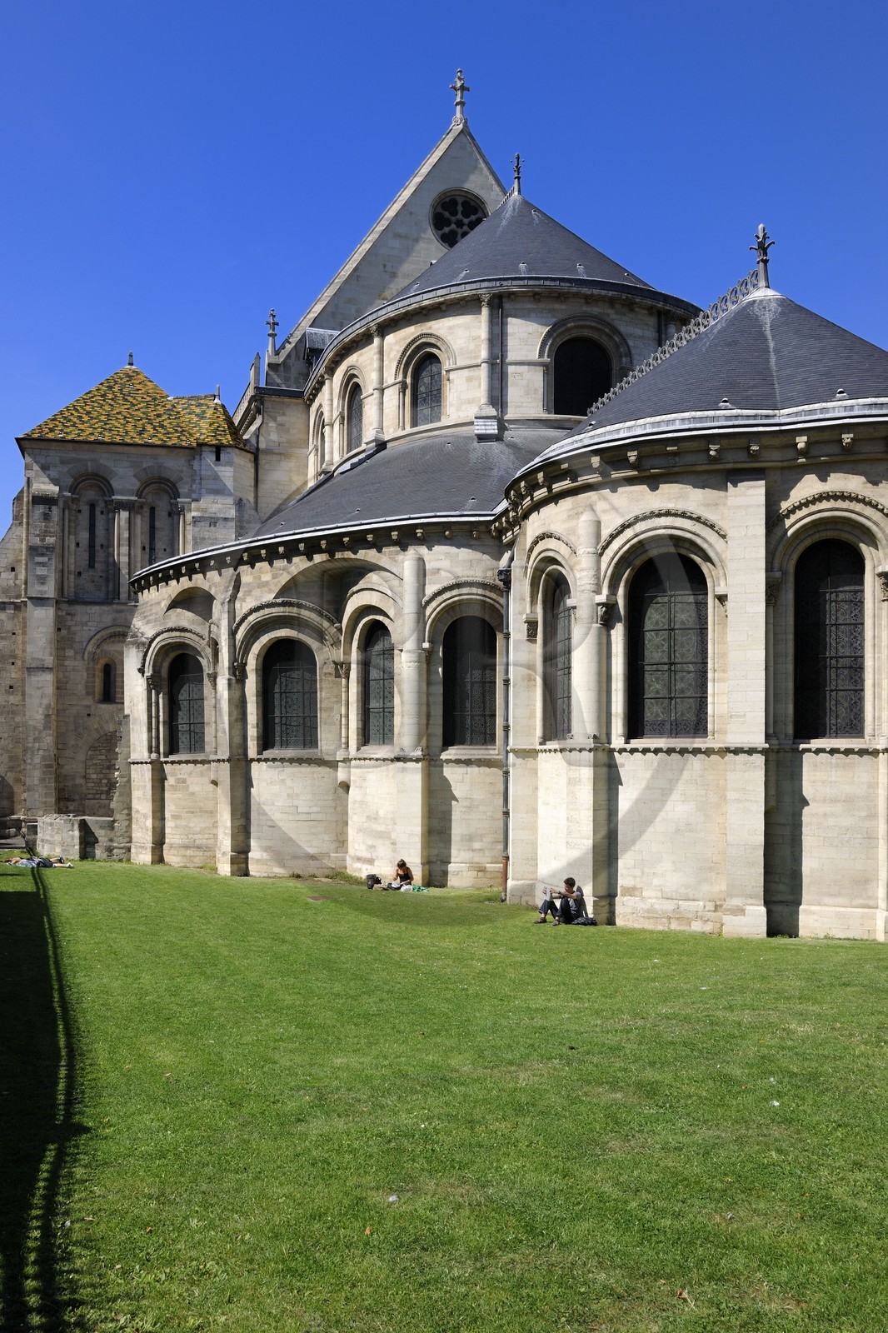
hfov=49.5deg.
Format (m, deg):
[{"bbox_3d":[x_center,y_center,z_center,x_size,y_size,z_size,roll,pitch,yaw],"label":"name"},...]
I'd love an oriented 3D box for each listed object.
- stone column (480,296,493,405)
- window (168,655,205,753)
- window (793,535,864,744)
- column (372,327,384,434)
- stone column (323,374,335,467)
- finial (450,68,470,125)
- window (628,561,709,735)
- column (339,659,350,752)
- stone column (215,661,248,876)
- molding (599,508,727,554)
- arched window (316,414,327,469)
[{"bbox_3d":[1.086,-8.145,24.800,0.360,2.820,0.360,-1,-2,13],"label":"stone column"},{"bbox_3d":[-8.004,1.149,29.900,1.450,3.150,0.300,-1,-2,30],"label":"window"},{"bbox_3d":[6.034,-0.433,15.100,1.060,3.150,0.300,0,-2,12],"label":"window"},{"bbox_3d":[-2.088,-8.997,30.400,0.360,3.520,0.360,0,0,0],"label":"column"},{"bbox_3d":[-4.016,-8.581,33.600,0.380,3.300,0.380,0,0,0],"label":"stone column"},{"bbox_3d":[0.771,-27.229,46.000,0.880,2.500,0.550,0,-2,-13],"label":"finial"},{"bbox_3d":[3.738,-0.320,16.000,1.300,3.080,0.300,-1,-2,18],"label":"window"},{"bbox_3d":[-2.365,0.954,22.900,0.270,2.160,0.280,0,-2,3],"label":"column"},{"bbox_3d":[-5.899,2.842,26.800,0.620,5.950,0.600,-1,-2,30],"label":"stone column"},{"bbox_3d":[3.848,-2.368,16.900,2.250,0.750,0.300,0,0,16],"label":"molding"},{"bbox_3d":[-4.473,-8.228,35.200,0.300,2.200,1.250,0,0,-18],"label":"arched window"}]

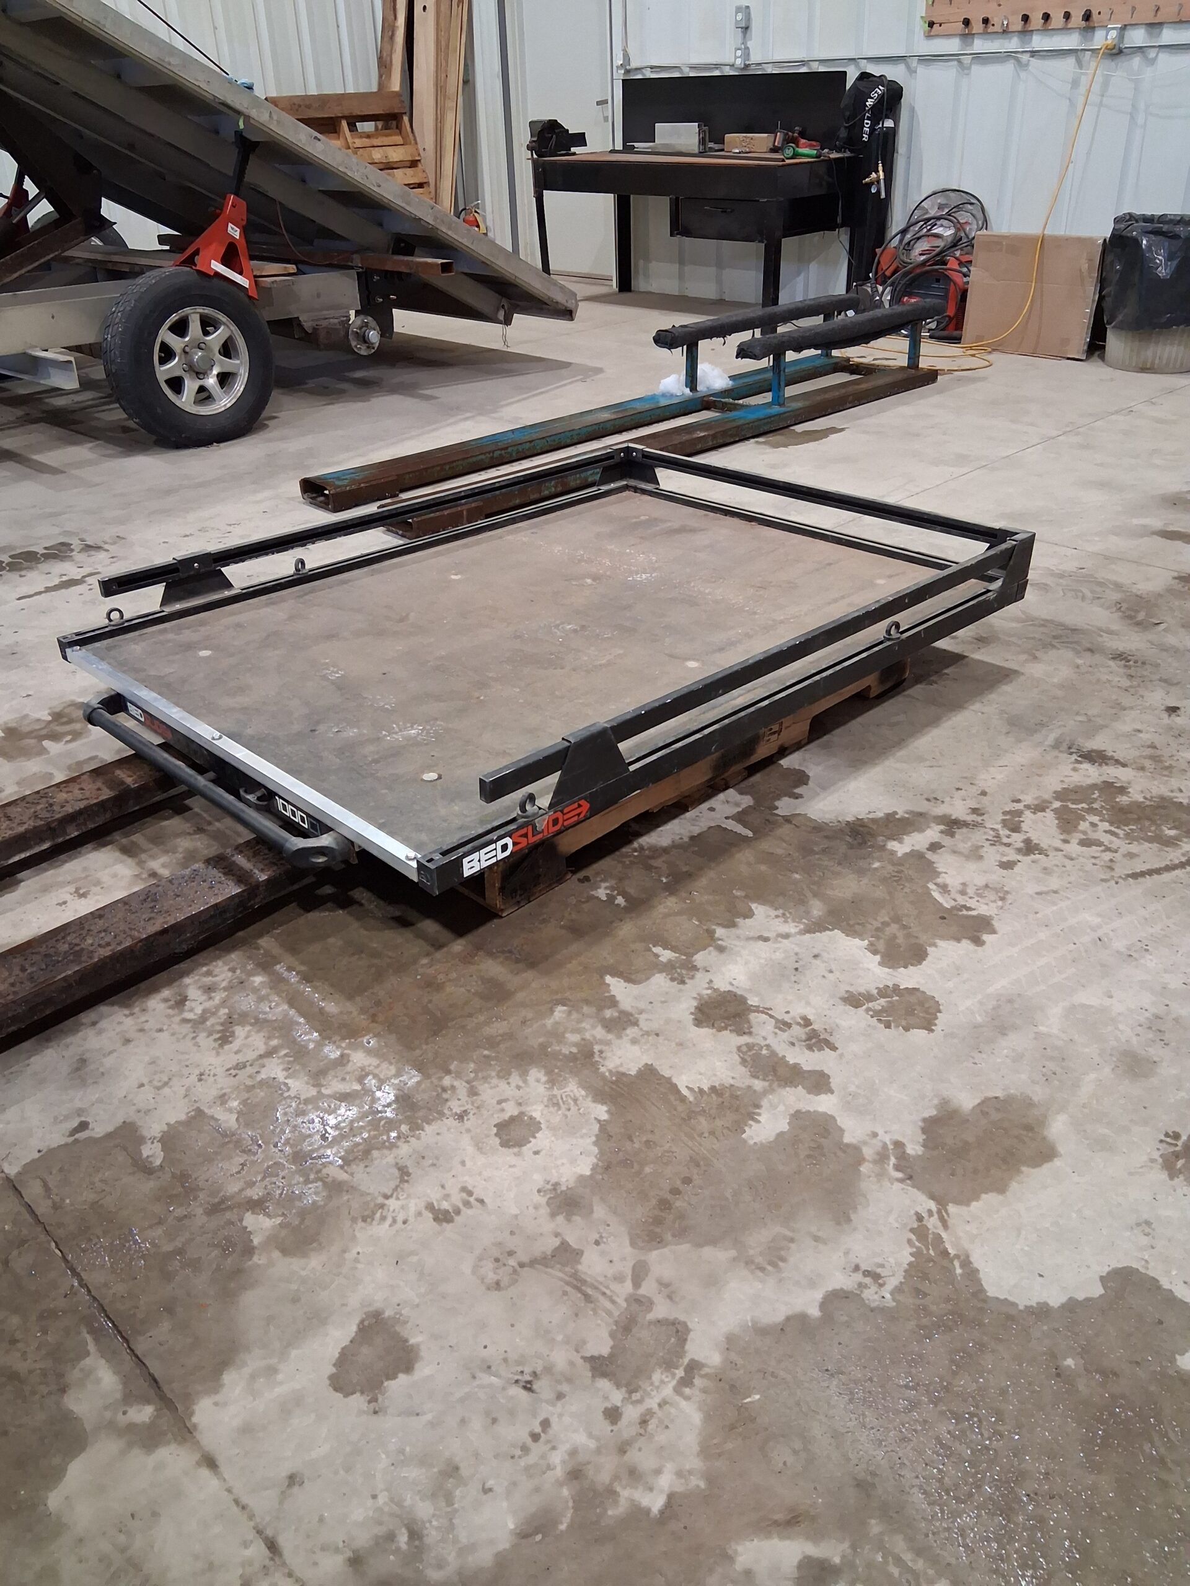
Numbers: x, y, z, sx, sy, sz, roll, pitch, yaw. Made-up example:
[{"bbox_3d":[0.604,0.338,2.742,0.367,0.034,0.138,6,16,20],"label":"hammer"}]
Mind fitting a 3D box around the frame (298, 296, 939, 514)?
[{"bbox_3d":[0.344,-1.678,4.928,0.675,0.352,3.337,24,38,37],"label":"frame"}]

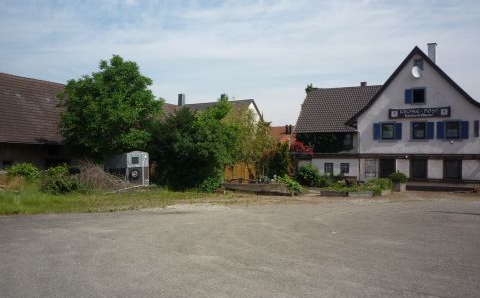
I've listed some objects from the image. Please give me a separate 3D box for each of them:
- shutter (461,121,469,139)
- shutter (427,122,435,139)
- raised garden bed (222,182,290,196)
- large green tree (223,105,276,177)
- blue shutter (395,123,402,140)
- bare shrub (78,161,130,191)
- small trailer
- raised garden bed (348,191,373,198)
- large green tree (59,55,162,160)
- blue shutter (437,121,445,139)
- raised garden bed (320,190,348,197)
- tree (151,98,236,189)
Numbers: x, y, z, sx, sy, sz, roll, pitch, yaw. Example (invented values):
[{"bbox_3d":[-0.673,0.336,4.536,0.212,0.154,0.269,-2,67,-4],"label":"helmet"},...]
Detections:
[{"bbox_3d":[14.256,-1.171,28.088,0.480,1.130,0.050,0,-1,28],"label":"shutter"},{"bbox_3d":[12.477,-1.177,29.016,0.480,1.130,0.050,0,-1,28],"label":"shutter"},{"bbox_3d":[1.106,2.349,26.539,4.000,0.750,1.200,0,-1,12],"label":"raised garden bed"},{"bbox_3d":[0.649,-0.307,30.300,3.600,5.300,3.500,0,-1,0],"label":"large green tree"},{"bbox_3d":[11.146,-1.226,31.085,0.430,1.180,0.060,0,-1,24],"label":"blue shutter"},{"bbox_3d":[-8.398,1.704,27.500,2.900,1.750,2.300,0,-1,0],"label":"bare shrub"},{"bbox_3d":[-7.593,1.373,30.000,1.650,2.300,3.100,1,-1,-42],"label":"small trailer"},{"bbox_3d":[6.893,2.556,25.386,1.400,0.340,0.800,0,-1,15],"label":"raised garden bed"},{"bbox_3d":[-9.923,-2.057,34.000,7.700,9.600,7.300,0,-1,0],"label":"large green tree"},{"bbox_3d":[13.591,-1.216,29.986,0.440,1.180,0.060,0,-1,24],"label":"blue shutter"},{"bbox_3d":[5.154,2.427,24.200,1.450,0.340,0.800,0,-1,-3],"label":"raised garden bed"},{"bbox_3d":[-2.996,-0.313,28.900,5.700,5.800,5.000,0,-1,0],"label":"tree"}]

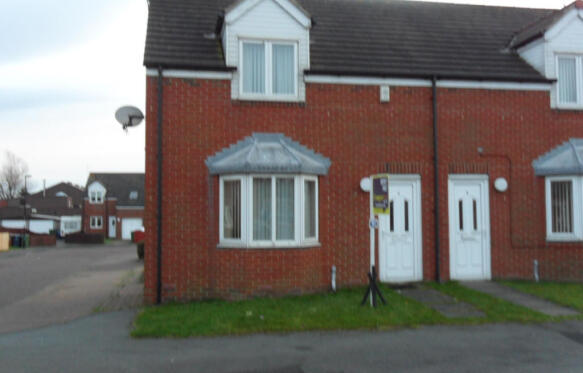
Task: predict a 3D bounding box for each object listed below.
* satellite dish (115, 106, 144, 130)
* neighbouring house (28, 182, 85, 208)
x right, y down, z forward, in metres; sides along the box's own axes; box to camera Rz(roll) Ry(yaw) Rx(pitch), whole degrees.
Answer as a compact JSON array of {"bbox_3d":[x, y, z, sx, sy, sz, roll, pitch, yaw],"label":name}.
[{"bbox_3d":[-3.202,-1.343,12.300,0.550,0.450,0.300,1,-3,-33],"label":"satellite dish"},{"bbox_3d":[-27.607,2.840,76.660,7.600,6.400,8.000,0,-3,-8],"label":"neighbouring house"}]

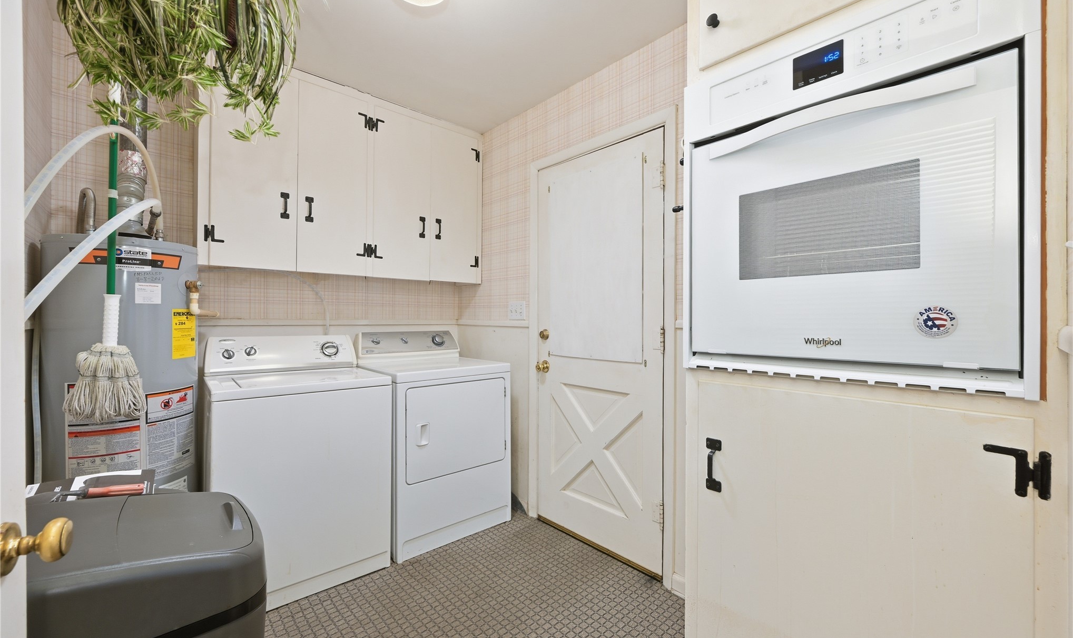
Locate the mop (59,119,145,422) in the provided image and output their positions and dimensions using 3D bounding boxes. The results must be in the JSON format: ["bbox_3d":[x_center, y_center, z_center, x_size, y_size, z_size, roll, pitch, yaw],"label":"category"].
[{"bbox_3d":[-1.500,-0.236,1.468,0.150,1.203,0.200,0,-1,44],"label":"mop"}]

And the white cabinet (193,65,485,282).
[{"bbox_3d":[-1.075,-0.773,2.545,1.550,1.050,0.326,0,0,-41],"label":"white cabinet"}]

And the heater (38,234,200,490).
[{"bbox_3d":[-1.740,0.432,1.773,0.470,1.500,0.470,0,0,-44],"label":"heater"}]

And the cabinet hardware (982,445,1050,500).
[{"bbox_3d":[0.792,0.253,0.690,0.012,0.076,0.074,0,0,-41],"label":"cabinet hardware"}]

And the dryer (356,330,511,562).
[{"bbox_3d":[-0.640,0.636,2.493,0.680,1.090,0.700,0,0,-41],"label":"dryer"}]

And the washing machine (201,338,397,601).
[{"bbox_3d":[-1.163,0.642,2.011,0.676,1.080,0.650,0,0,-41],"label":"washing machine"}]

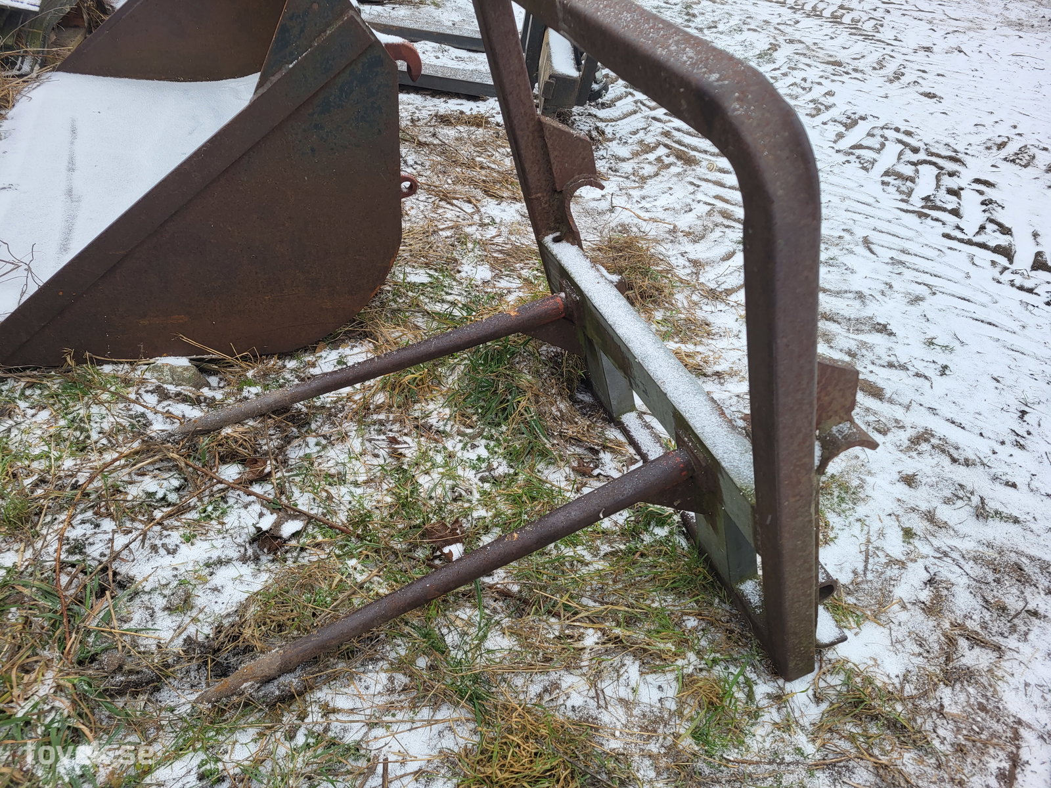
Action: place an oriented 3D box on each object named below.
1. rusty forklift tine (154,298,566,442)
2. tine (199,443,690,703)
[{"bbox_3d":[-0.391,-0.060,1.969,1.030,0.060,0.059,-19,40,-4],"label":"rusty forklift tine"},{"bbox_3d":[-0.138,0.331,1.413,0.969,0.060,0.059,-25,42,-4],"label":"tine"}]

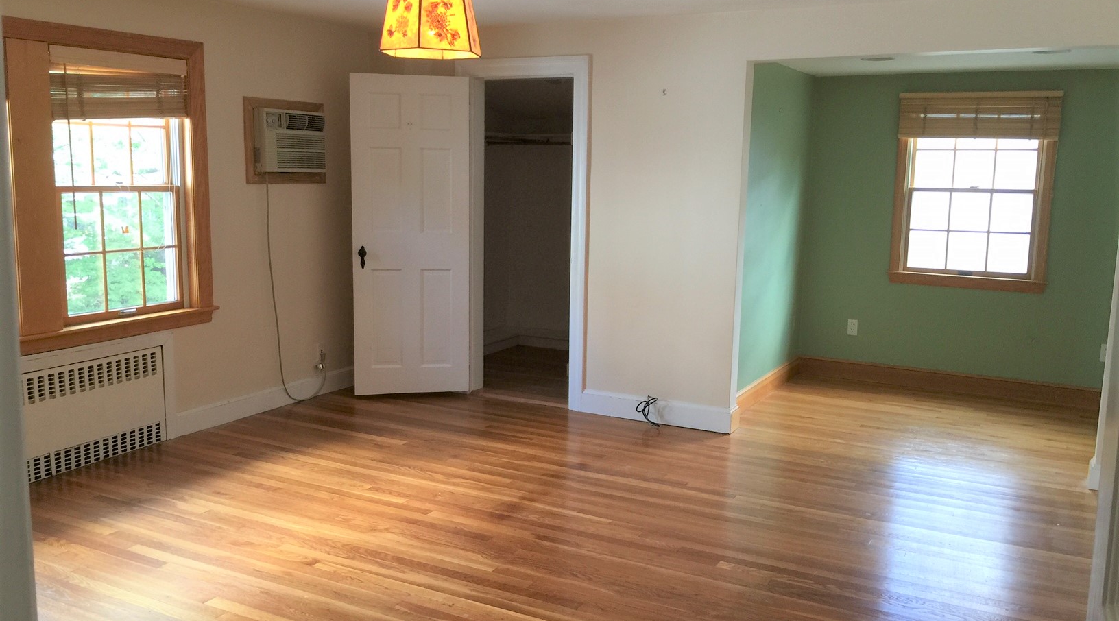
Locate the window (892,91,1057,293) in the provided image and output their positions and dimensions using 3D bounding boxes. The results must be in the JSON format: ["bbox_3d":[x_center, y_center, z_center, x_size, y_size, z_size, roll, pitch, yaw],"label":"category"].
[{"bbox_3d":[2.680,-0.771,6.107,0.968,1.261,0.140,6,10,29],"label":"window"}]

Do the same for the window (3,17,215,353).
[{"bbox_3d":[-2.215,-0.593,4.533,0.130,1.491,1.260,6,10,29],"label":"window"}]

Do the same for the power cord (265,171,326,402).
[{"bbox_3d":[-1.568,-0.127,5.685,0.080,1.412,0.465,6,10,29],"label":"power cord"}]

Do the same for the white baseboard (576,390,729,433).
[{"bbox_3d":[0.549,0.583,5.495,0.951,0.142,0.025,6,10,29],"label":"white baseboard"}]

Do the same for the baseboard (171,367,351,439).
[{"bbox_3d":[-1.683,0.524,5.683,0.025,0.130,1.586,6,10,29],"label":"baseboard"}]

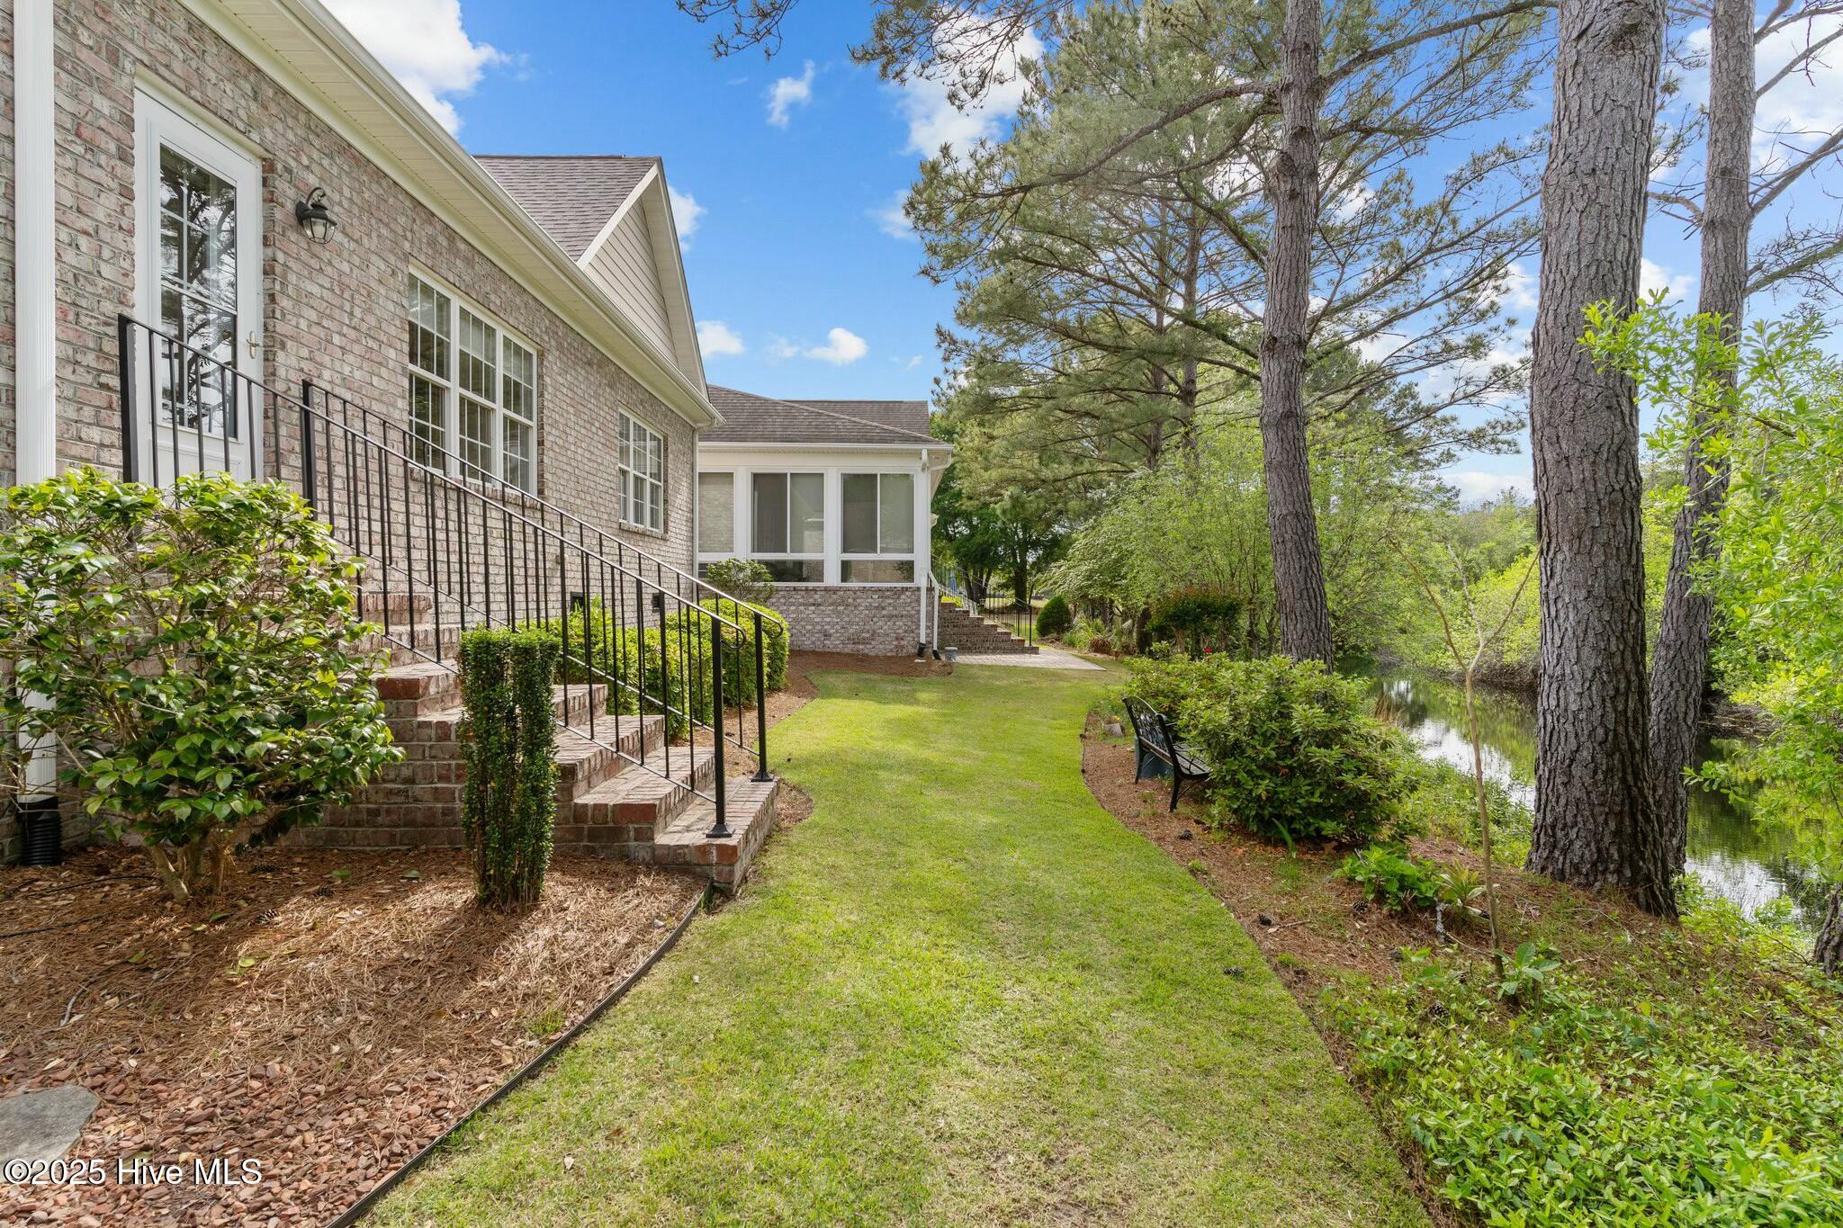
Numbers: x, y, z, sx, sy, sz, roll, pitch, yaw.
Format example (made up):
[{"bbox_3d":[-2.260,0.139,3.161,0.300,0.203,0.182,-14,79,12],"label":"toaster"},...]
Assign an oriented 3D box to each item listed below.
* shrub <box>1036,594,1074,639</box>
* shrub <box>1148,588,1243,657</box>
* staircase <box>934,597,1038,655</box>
[{"bbox_3d":[4.480,0.070,29.200,1.260,1.480,1.220,0,1,-2],"label":"shrub"},{"bbox_3d":[7.100,0.220,22.600,2.400,1.800,1.950,0,1,-2],"label":"shrub"},{"bbox_3d":[1.660,0.320,24.100,2.950,1.470,2.200,0,1,-2],"label":"staircase"}]

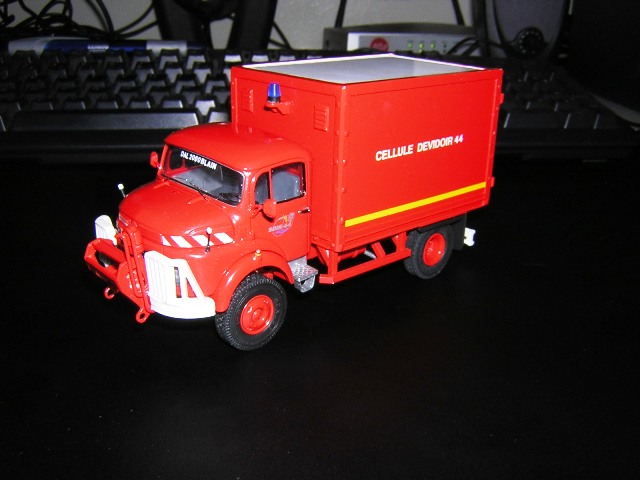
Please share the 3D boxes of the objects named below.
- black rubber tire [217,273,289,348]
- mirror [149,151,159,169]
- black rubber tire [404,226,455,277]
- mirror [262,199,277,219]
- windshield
[{"bbox_3d":[-0.020,0.021,0.196,0.024,0.024,0.006,-16,27,-38],"label":"black rubber tire"},{"bbox_3d":[-0.056,-0.027,0.224,0.002,0.005,0.004,-16,27,-38],"label":"mirror"},{"bbox_3d":[0.040,0.003,0.246,0.024,0.024,0.006,-16,27,-38],"label":"black rubber tire"},{"bbox_3d":[-0.013,-0.009,0.178,0.002,0.005,0.004,-16,27,-38],"label":"mirror"},{"bbox_3d":[-0.036,-0.019,0.199,0.003,0.009,0.043,-4,19,-42],"label":"windshield"}]

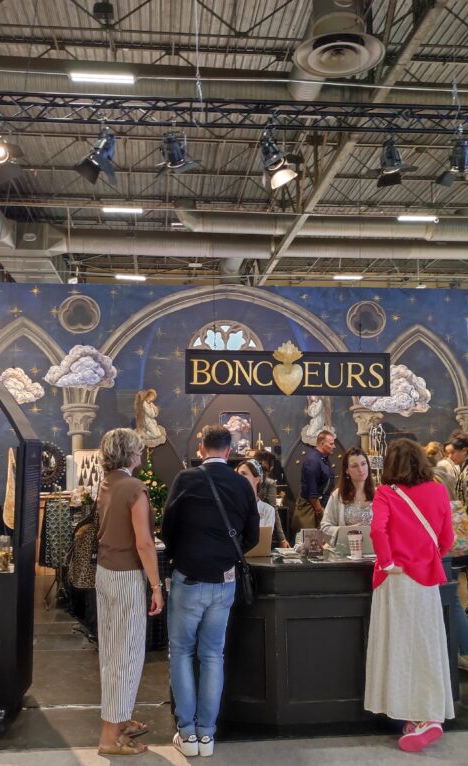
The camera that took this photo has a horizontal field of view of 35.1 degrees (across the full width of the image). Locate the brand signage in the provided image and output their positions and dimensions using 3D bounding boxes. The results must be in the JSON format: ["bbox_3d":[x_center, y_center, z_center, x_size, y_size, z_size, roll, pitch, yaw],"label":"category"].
[{"bbox_3d":[0.547,-0.136,7.279,2.036,0.540,0.070,0,-5,-5],"label":"brand signage"}]

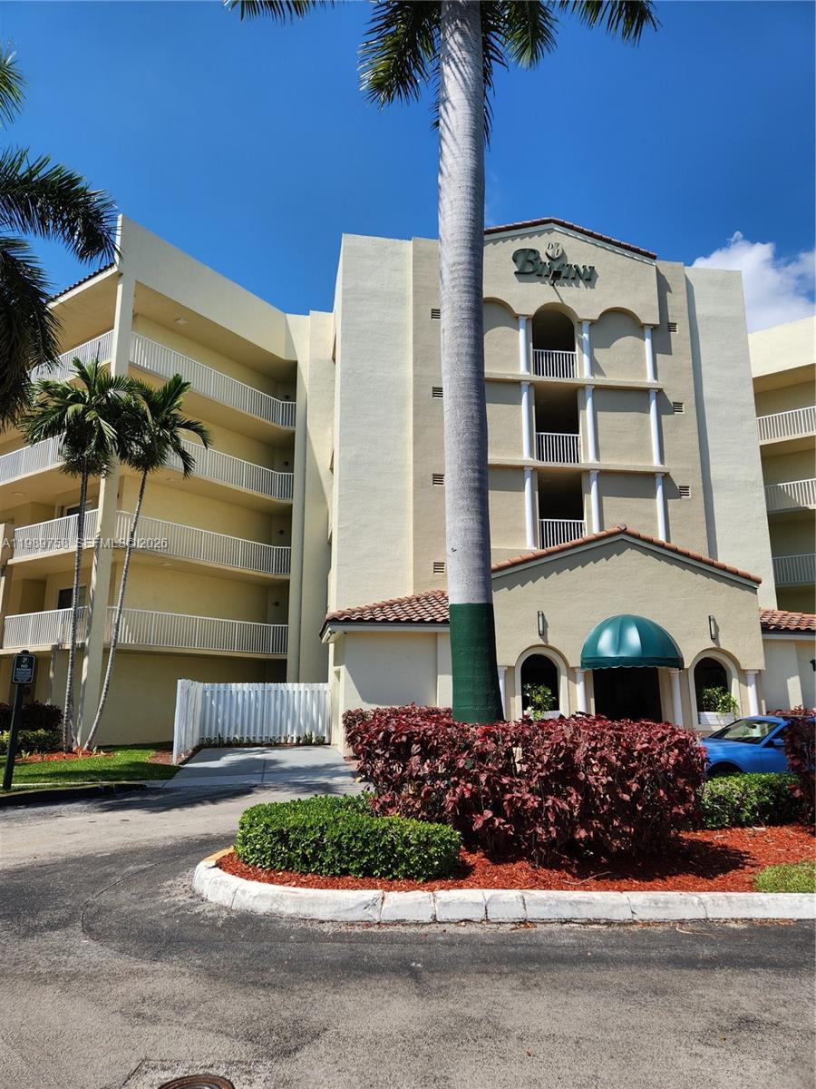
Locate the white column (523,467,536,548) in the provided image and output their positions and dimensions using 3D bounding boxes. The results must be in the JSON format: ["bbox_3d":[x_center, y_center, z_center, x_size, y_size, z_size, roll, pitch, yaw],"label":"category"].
[{"bbox_3d":[3.960,-1.182,23.368,0.278,2.722,0.278,2,-12,-9],"label":"white column"}]

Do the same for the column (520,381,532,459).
[{"bbox_3d":[3.954,-4.116,23.980,0.278,2.757,0.278,2,-12,-9],"label":"column"}]

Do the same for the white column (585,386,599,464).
[{"bbox_3d":[6.215,-4.048,24.327,0.278,2.757,0.278,2,-12,-9],"label":"white column"}]

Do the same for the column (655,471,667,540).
[{"bbox_3d":[8.216,-1.026,23.354,0.310,2.618,0.310,2,-12,-8],"label":"column"}]

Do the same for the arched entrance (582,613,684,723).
[{"bbox_3d":[5.628,3.384,17.445,2.650,3.460,1.200,2,-12,-8],"label":"arched entrance"}]

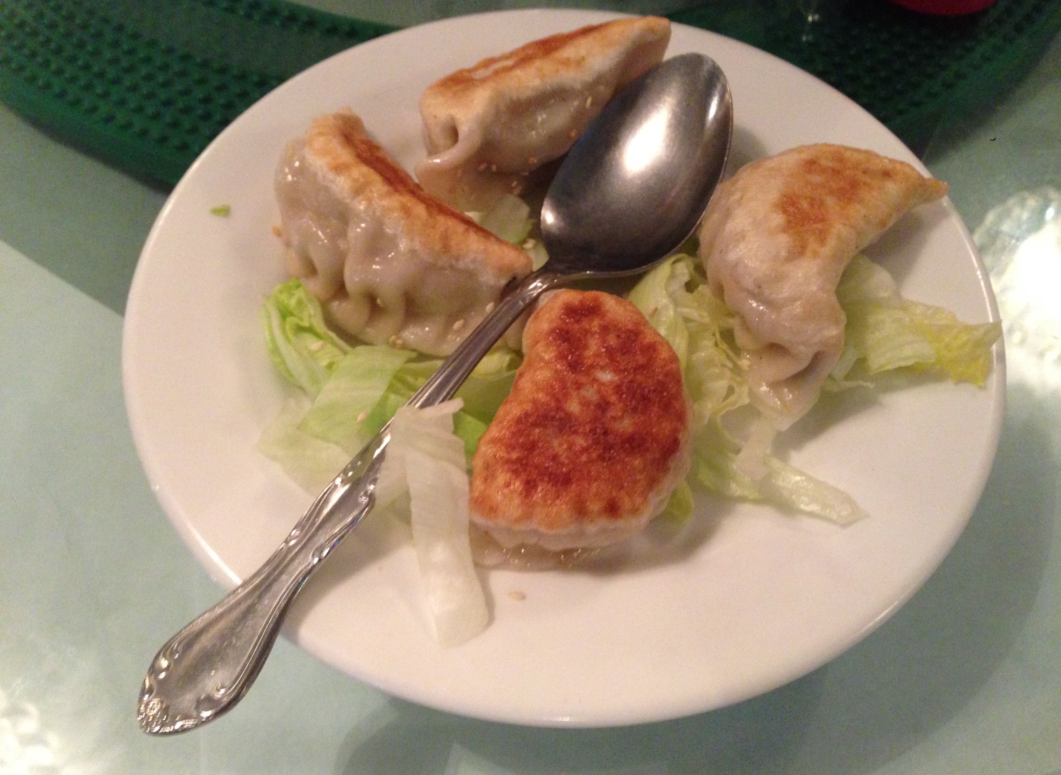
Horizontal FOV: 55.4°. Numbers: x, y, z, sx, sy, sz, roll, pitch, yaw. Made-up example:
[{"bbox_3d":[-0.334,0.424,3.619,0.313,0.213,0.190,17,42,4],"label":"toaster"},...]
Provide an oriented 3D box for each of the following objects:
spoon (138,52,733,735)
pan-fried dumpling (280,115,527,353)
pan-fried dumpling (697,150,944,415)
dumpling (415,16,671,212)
[{"bbox_3d":[-0.015,-0.006,0.225,0.043,0.024,0.198,34,75,20],"label":"spoon"},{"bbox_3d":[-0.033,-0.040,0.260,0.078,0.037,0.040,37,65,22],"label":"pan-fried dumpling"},{"bbox_3d":[0.072,-0.032,0.252,0.045,0.033,0.083,33,64,20],"label":"pan-fried dumpling"},{"bbox_3d":[0.005,-0.078,0.281,0.082,0.034,0.032,-29,62,-16],"label":"dumpling"}]

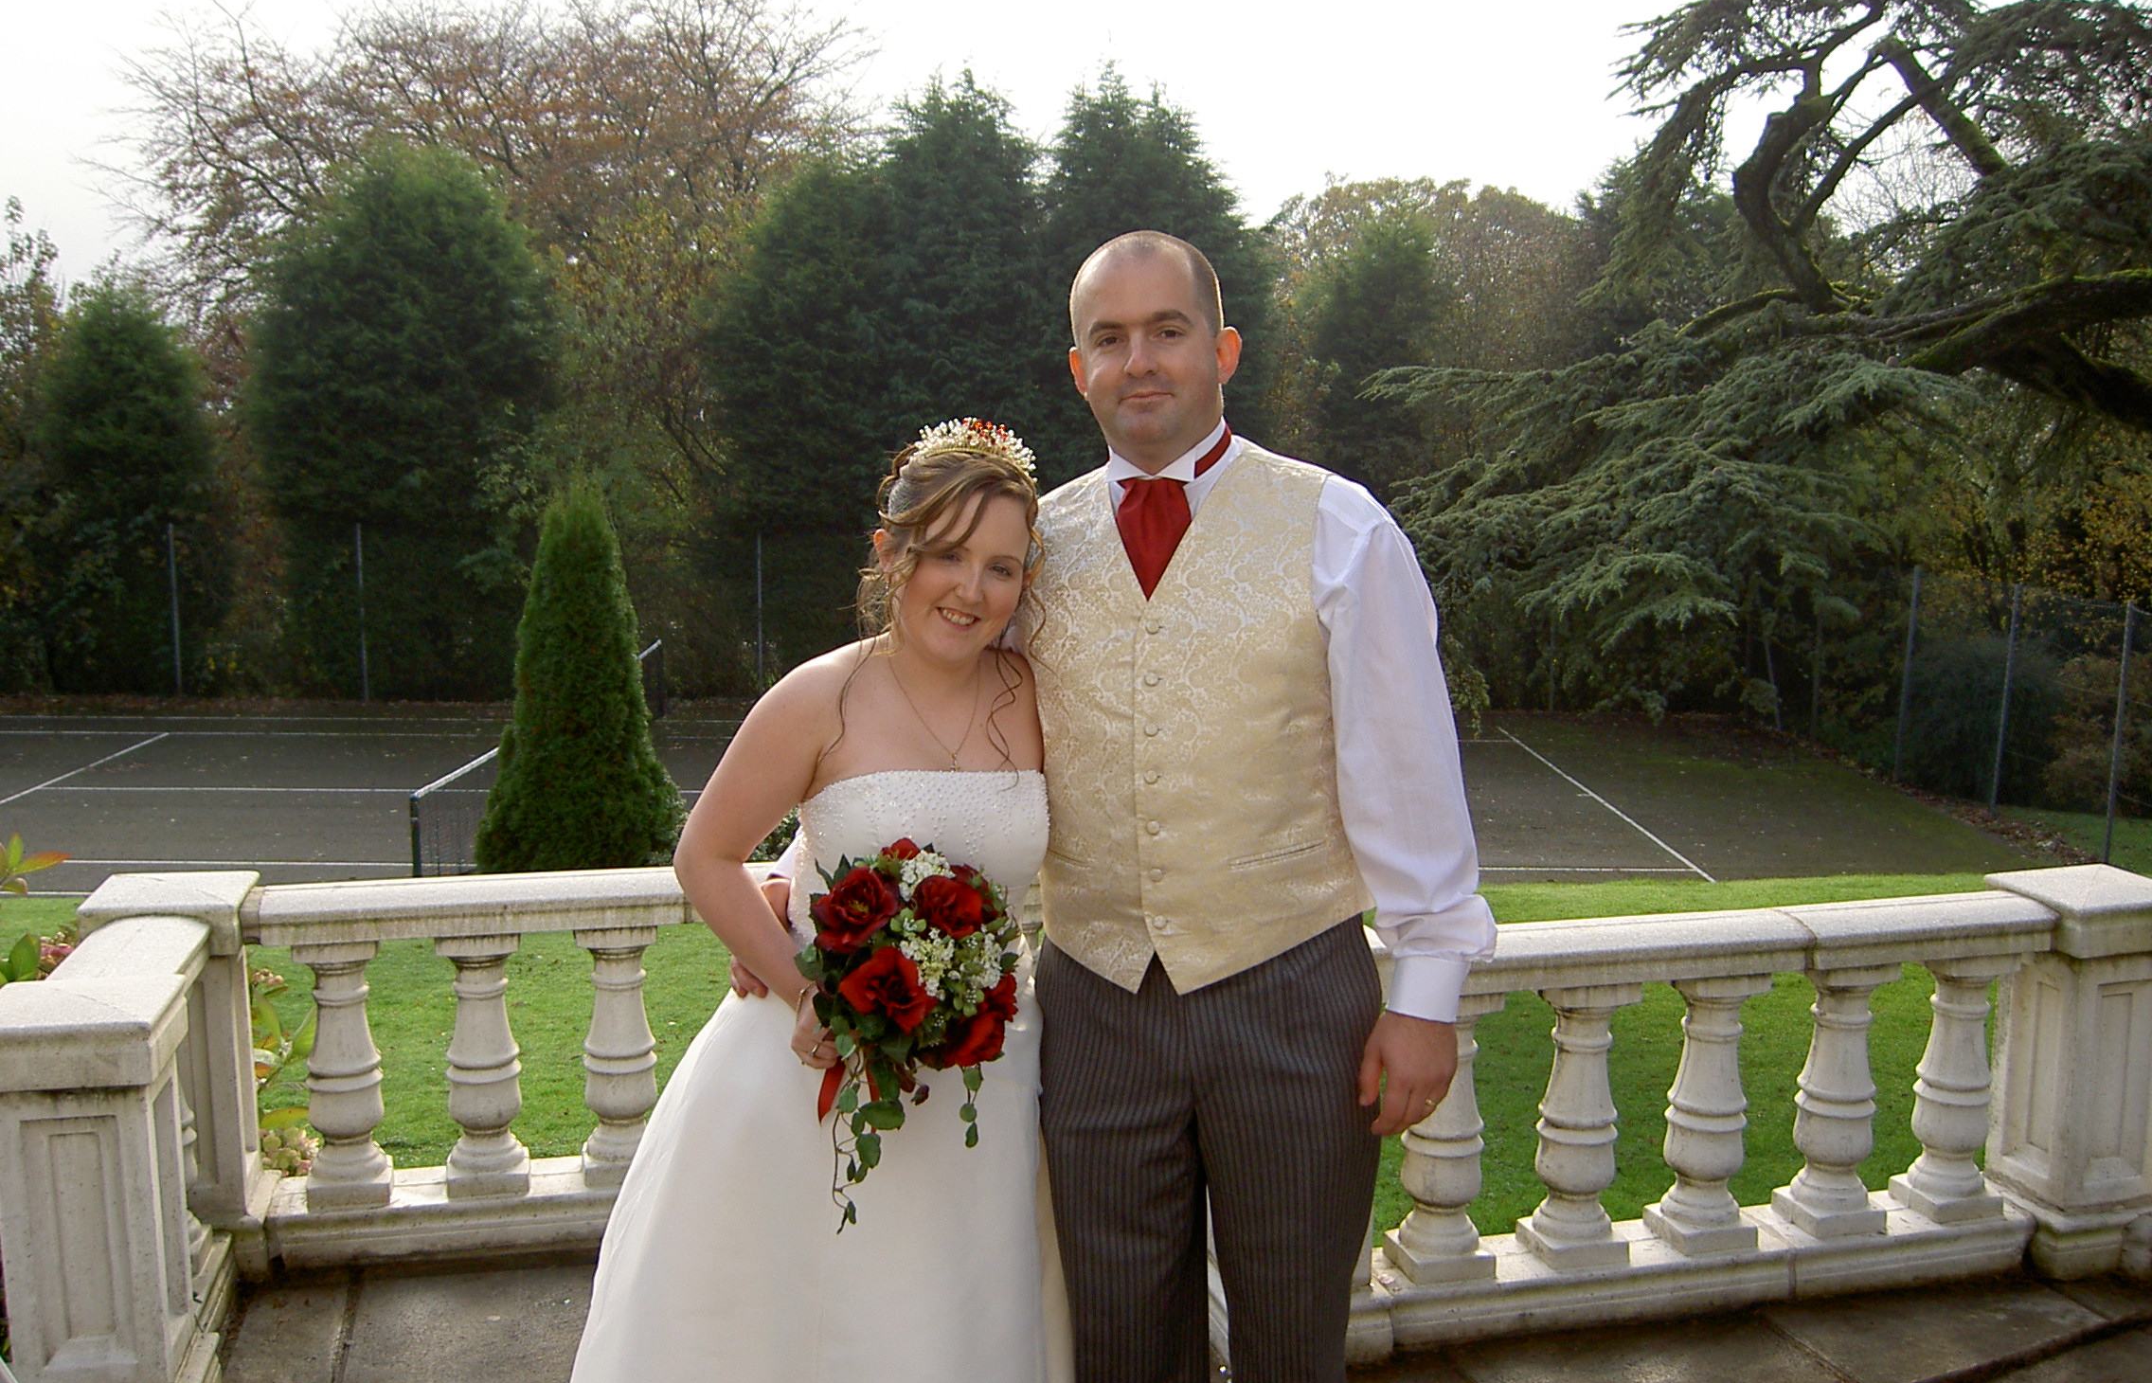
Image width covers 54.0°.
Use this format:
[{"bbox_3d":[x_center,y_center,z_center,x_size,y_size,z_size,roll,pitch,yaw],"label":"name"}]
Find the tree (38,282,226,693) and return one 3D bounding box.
[{"bbox_3d":[-15.006,-3.282,33.594,2.933,6.346,2.933,0,8,-1],"label":"tree"}]

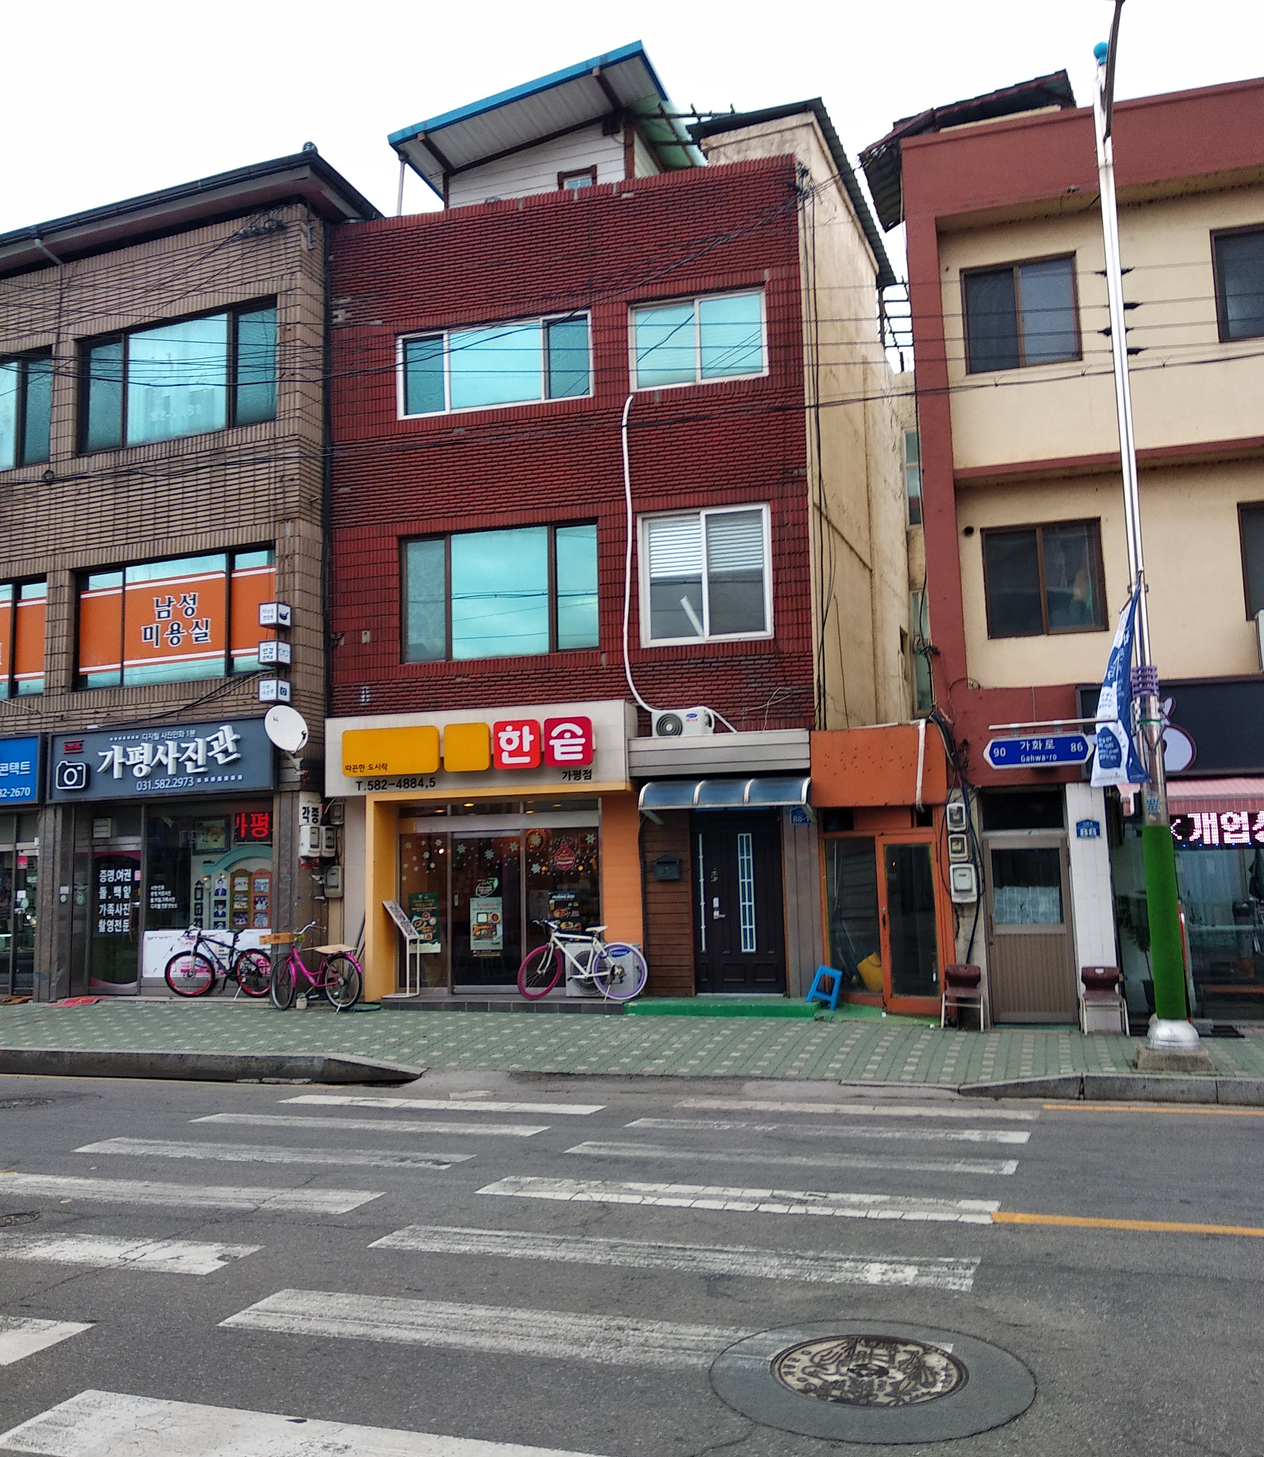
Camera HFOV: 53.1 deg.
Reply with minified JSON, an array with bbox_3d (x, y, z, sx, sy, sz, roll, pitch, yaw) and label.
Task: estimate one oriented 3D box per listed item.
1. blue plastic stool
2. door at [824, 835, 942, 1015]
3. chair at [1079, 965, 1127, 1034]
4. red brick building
[{"bbox_3d":[2.268,3.043,14.850,0.340,0.440,0.340,15,-2,16],"label":"blue plastic stool"},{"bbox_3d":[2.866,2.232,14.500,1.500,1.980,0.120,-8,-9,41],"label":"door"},{"bbox_3d":[4.876,2.823,13.123,0.430,0.690,0.460,-3,-7,16],"label":"chair"},{"bbox_3d":[0.226,-2.561,20.328,6.450,13.000,8.950,-3,-7,15],"label":"red brick building"}]

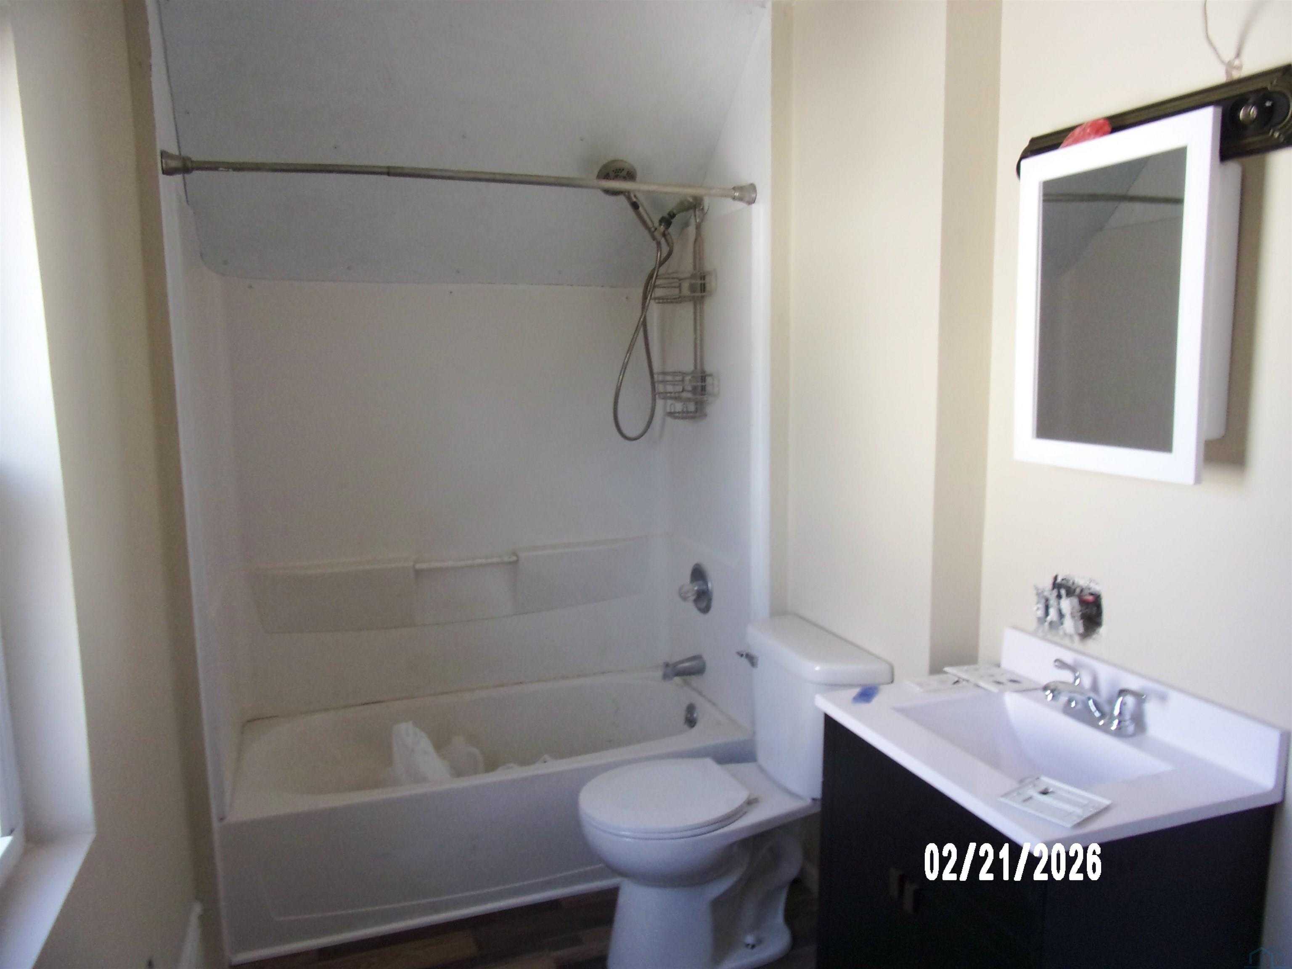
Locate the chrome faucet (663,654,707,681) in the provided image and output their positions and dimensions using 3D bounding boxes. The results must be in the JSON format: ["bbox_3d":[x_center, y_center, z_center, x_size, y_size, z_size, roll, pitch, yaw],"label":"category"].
[{"bbox_3d":[0.135,0.642,3.138,0.146,0.073,0.060,-4,8,-19],"label":"chrome faucet"}]

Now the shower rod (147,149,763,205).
[{"bbox_3d":[-0.403,-0.785,2.319,1.520,0.056,0.056,-4,8,-19],"label":"shower rod"}]

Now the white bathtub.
[{"bbox_3d":[-0.499,0.978,2.919,1.520,0.392,0.720,-4,8,-19],"label":"white bathtub"}]

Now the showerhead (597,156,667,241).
[{"bbox_3d":[-0.028,-0.885,2.793,0.115,0.265,0.085,-25,32,8],"label":"showerhead"}]

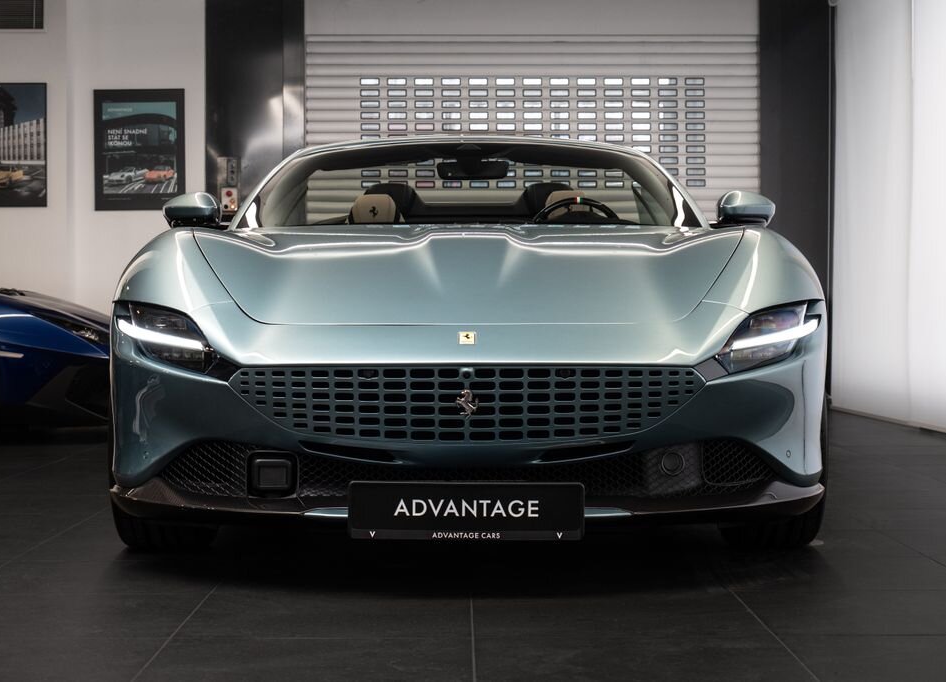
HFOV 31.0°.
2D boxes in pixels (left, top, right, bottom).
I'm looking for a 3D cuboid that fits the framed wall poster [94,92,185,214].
[{"bbox_3d":[-2.246,-1.286,11.500,0.613,0.812,0.030,0,1,-1],"label":"framed wall poster"}]

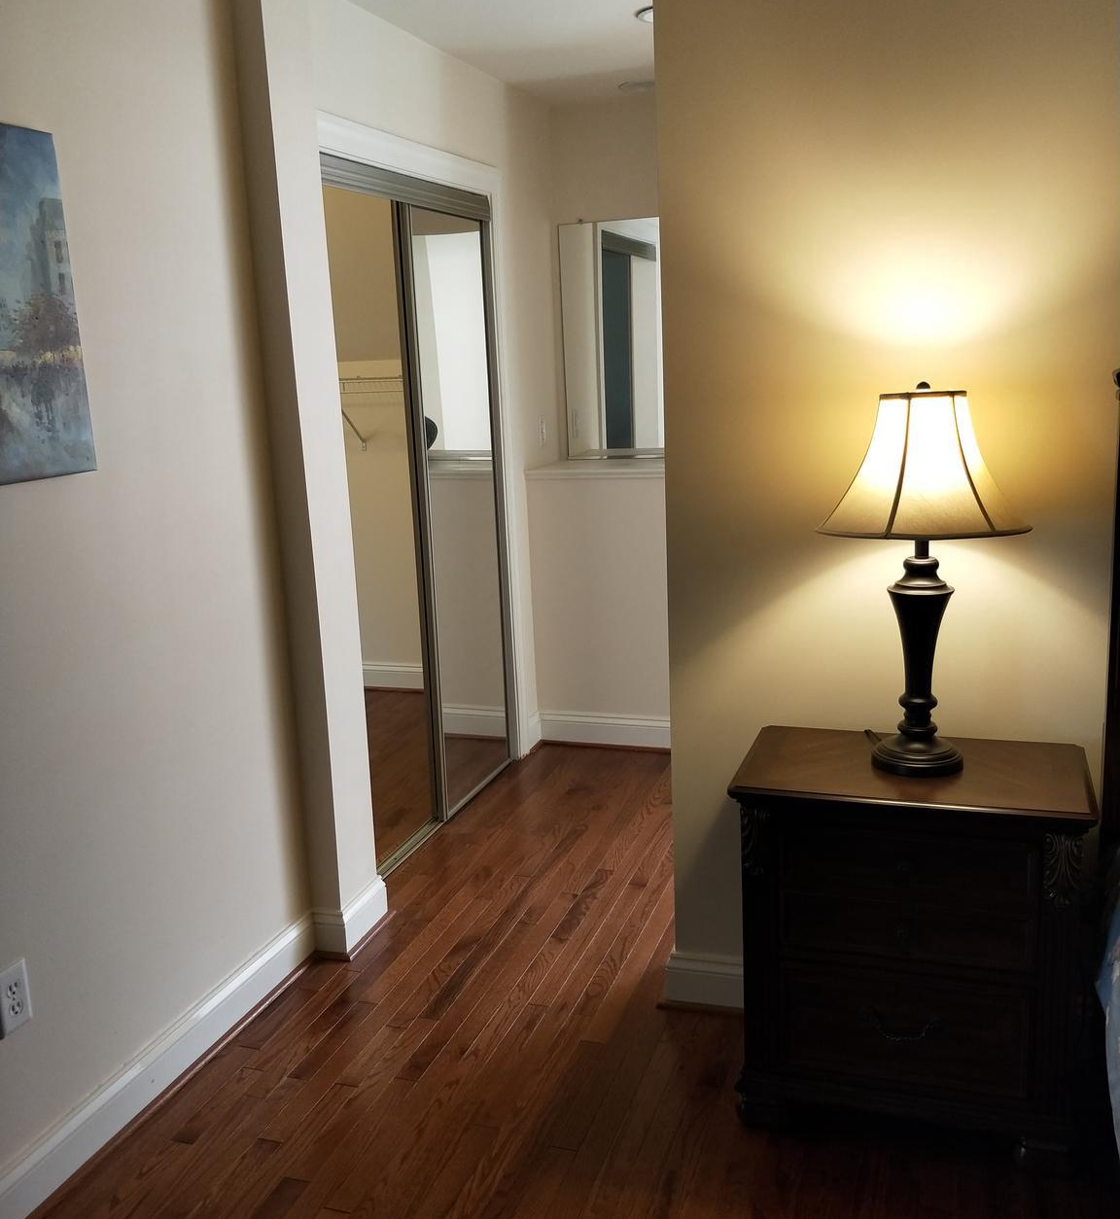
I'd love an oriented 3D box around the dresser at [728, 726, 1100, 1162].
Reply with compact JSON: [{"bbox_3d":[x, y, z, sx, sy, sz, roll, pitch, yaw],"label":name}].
[{"bbox_3d":[0.700,0.661,2.185,0.635,0.724,0.390,2,13,18],"label":"dresser"}]

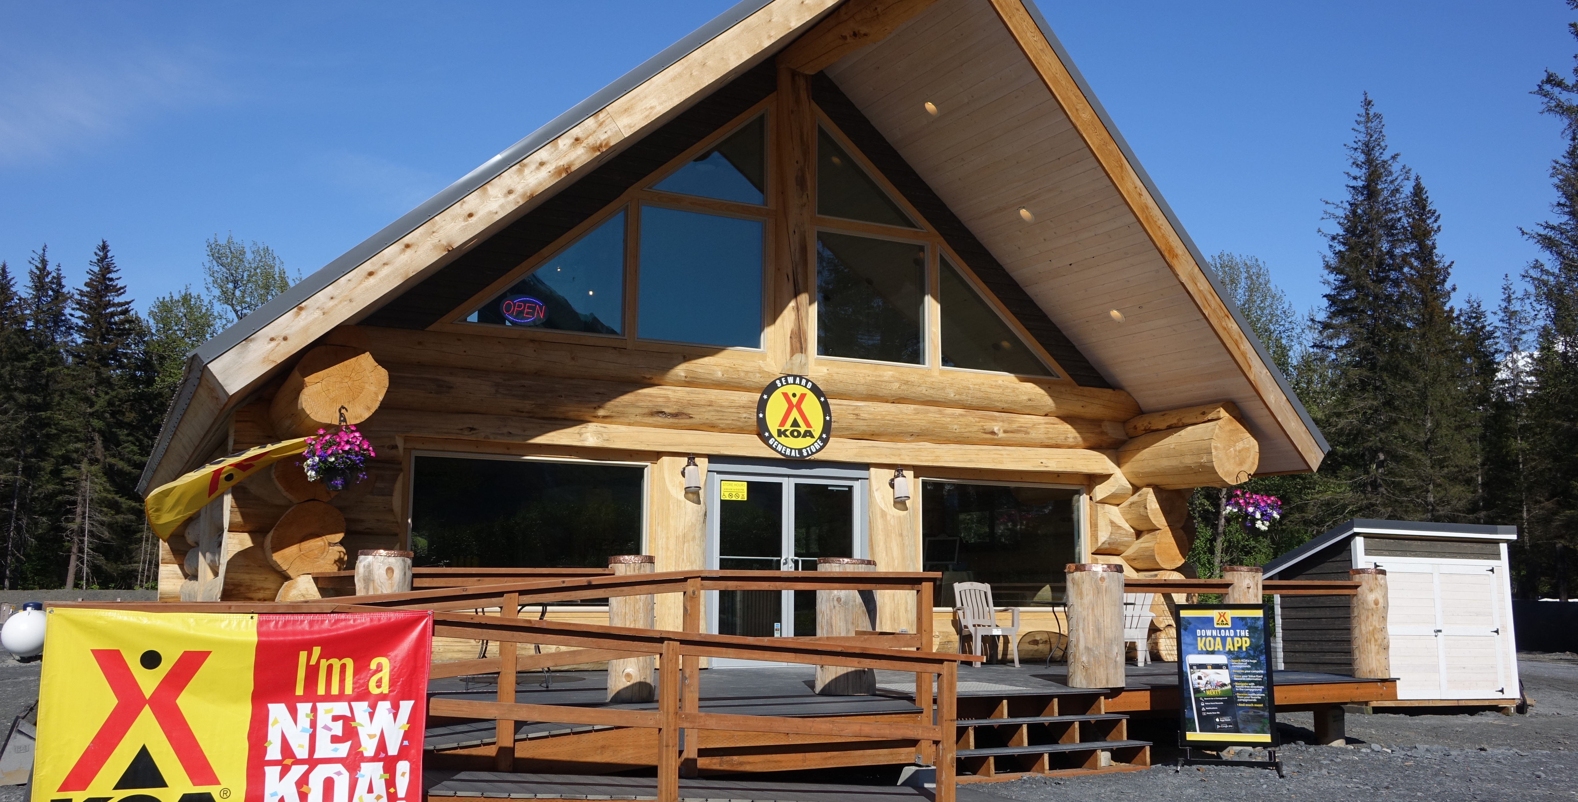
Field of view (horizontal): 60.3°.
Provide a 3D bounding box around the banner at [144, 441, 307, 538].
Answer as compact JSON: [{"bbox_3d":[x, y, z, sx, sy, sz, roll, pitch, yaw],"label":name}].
[{"bbox_3d":[-4.810,0.753,11.690,1.420,0.850,0.450,4,-9,-26],"label":"banner"}]

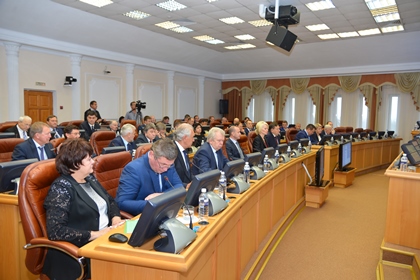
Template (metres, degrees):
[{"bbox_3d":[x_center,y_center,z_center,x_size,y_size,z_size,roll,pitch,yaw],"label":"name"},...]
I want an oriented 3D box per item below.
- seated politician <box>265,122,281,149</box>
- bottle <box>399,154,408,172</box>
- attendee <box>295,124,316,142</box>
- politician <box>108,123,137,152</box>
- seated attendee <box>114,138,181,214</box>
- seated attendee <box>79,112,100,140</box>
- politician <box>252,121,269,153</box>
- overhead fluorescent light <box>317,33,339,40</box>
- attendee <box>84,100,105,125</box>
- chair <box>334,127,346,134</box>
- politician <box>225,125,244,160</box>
[{"bbox_3d":[1.342,0.316,5.908,0.780,1.310,0.520,4,6,28],"label":"seated politician"},{"bbox_3d":[1.972,0.254,3.210,0.067,0.220,0.067,5,6,35],"label":"bottle"},{"bbox_3d":[2.374,0.245,7.750,0.750,1.260,0.540,6,6,43],"label":"attendee"},{"bbox_3d":[-0.941,0.441,3.956,0.780,1.300,0.520,4,5,23],"label":"politician"},{"bbox_3d":[-0.365,0.608,2.454,0.800,1.260,0.560,4,5,23],"label":"seated attendee"},{"bbox_3d":[-2.220,0.210,5.900,0.750,1.400,0.500,6,6,43],"label":"seated attendee"},{"bbox_3d":[1.010,0.365,5.424,0.750,1.320,0.480,4,5,28],"label":"politician"},{"bbox_3d":[3.810,-3.339,10.112,0.600,0.080,0.600,5,6,35],"label":"overhead fluorescent light"},{"bbox_3d":[-3.088,-0.182,8.541,0.420,1.720,0.520,3,5,24],"label":"attendee"},{"bbox_3d":[3.969,0.195,9.210,0.660,1.180,0.700,-3,7,-45],"label":"chair"},{"bbox_3d":[0.486,0.460,4.477,0.750,1.260,0.500,4,5,26],"label":"politician"}]

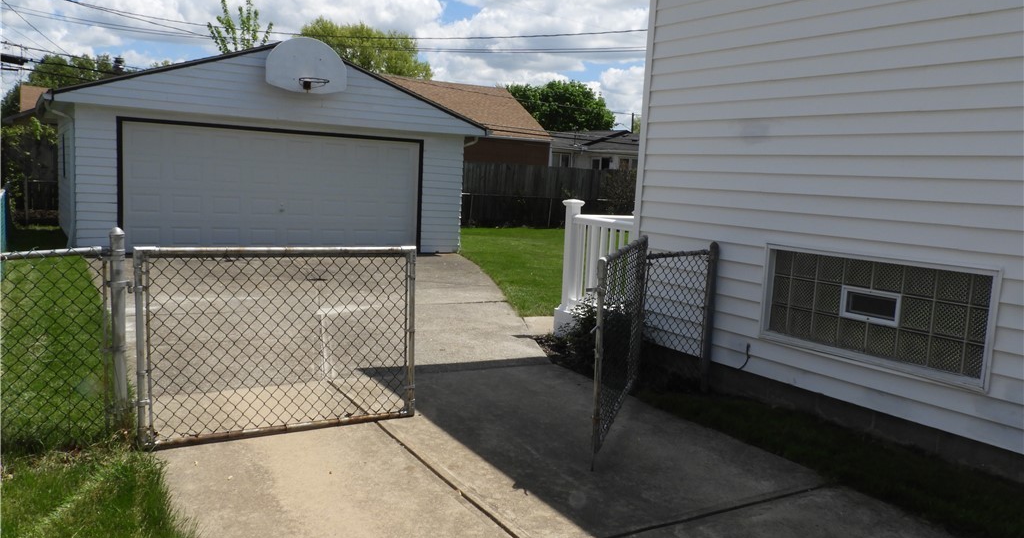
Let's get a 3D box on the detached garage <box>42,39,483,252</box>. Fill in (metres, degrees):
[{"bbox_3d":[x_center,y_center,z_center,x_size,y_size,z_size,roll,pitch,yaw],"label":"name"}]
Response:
[{"bbox_3d":[-4.941,-2.266,15.641,6.900,3.340,6.100,-1,7,-31],"label":"detached garage"}]

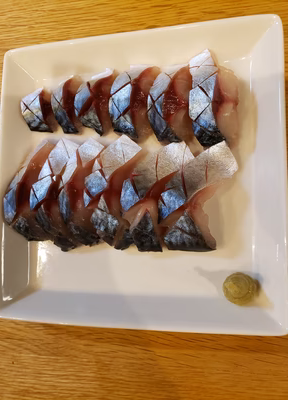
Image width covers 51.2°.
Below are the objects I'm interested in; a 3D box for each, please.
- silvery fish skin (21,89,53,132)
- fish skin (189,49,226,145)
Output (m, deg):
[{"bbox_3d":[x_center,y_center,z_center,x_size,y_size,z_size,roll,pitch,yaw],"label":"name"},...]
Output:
[{"bbox_3d":[-0.096,-0.080,0.268,0.023,0.014,0.035,-6,85,11],"label":"silvery fish skin"},{"bbox_3d":[0.049,-0.079,0.236,0.021,0.020,0.071,-6,85,11],"label":"fish skin"}]

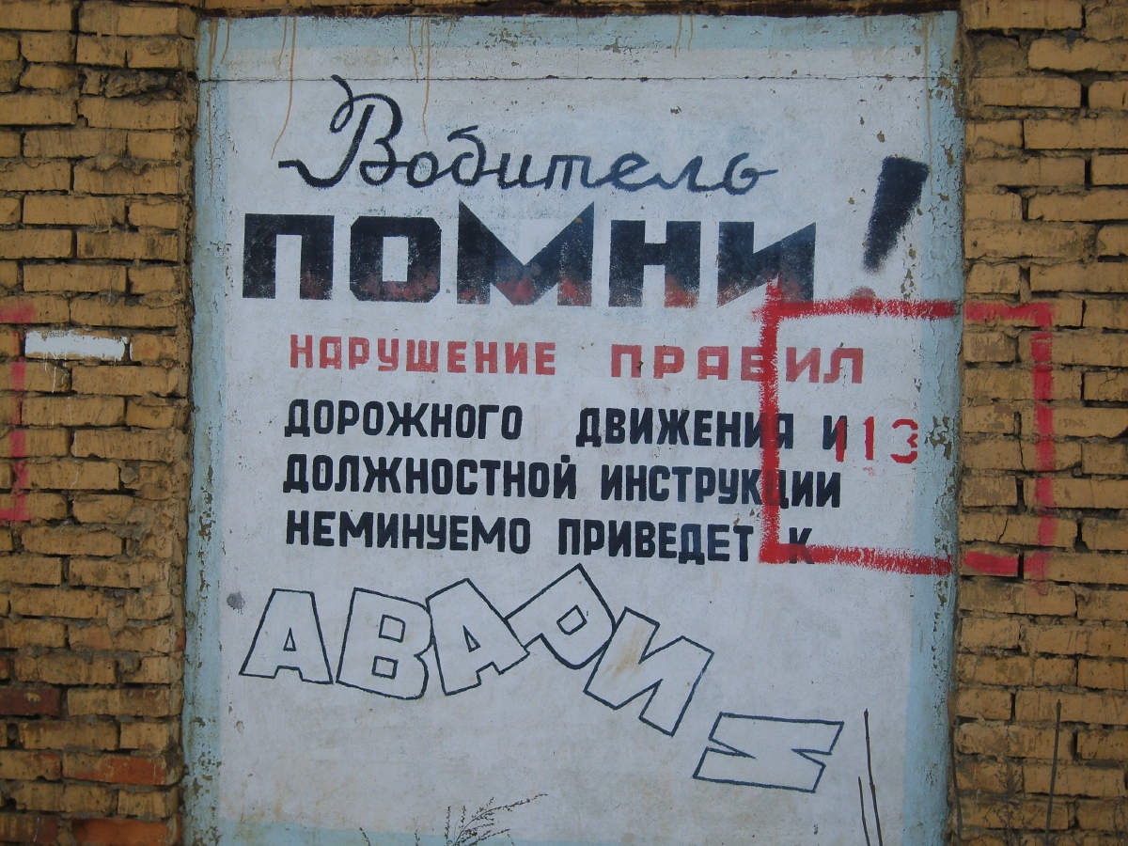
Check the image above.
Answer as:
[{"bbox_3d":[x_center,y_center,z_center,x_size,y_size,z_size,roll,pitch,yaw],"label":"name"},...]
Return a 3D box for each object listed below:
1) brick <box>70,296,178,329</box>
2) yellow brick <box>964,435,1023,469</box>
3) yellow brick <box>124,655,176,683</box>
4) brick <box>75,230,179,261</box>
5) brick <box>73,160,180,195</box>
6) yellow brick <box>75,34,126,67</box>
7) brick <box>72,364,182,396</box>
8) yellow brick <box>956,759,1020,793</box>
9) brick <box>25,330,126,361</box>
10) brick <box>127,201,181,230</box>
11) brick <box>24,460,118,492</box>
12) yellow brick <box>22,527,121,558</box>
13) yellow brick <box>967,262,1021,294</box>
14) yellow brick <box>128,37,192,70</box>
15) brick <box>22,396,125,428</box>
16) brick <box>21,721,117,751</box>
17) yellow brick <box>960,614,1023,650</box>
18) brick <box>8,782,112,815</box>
[{"bbox_3d":[-1.016,-0.262,5.534,0.255,0.067,0.120,1,2,10],"label":"brick"},{"bbox_3d":[0.948,0.065,5.192,0.130,0.065,0.120,1,1,9],"label":"yellow brick"},{"bbox_3d":[-0.967,0.583,5.644,0.120,0.065,0.210,1,1,10],"label":"yellow brick"},{"bbox_3d":[-1.018,-0.417,5.585,0.250,0.065,0.120,1,1,10],"label":"brick"},{"bbox_3d":[-1.008,-0.572,5.528,0.250,0.065,0.120,1,1,11],"label":"brick"},{"bbox_3d":[-1.060,-0.870,5.568,0.123,0.068,0.205,1,2,10],"label":"yellow brick"},{"bbox_3d":[-1.010,-0.098,5.503,0.253,0.066,0.120,1,0,8],"label":"brick"},{"bbox_3d":[0.949,0.767,5.216,0.120,0.065,0.250,1,1,11],"label":"yellow brick"},{"bbox_3d":[-1.135,-0.184,5.557,0.249,0.068,0.120,1,2,10],"label":"brick"},{"bbox_3d":[-0.936,-0.486,5.557,0.122,0.067,0.205,1,2,10],"label":"brick"},{"bbox_3d":[-1.157,0.123,5.621,0.250,0.065,0.120,1,1,10],"label":"brick"},{"bbox_3d":[-1.139,0.278,5.536,0.250,0.065,0.120,1,1,9],"label":"yellow brick"},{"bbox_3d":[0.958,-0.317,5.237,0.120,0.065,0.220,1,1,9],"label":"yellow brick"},{"bbox_3d":[-0.928,-0.861,5.573,0.120,0.065,0.250,1,1,11],"label":"yellow brick"},{"bbox_3d":[-1.135,-0.028,5.532,0.250,0.065,0.120,1,1,9],"label":"brick"},{"bbox_3d":[-1.167,0.743,5.637,0.250,0.065,0.120,1,1,10],"label":"brick"},{"bbox_3d":[0.954,0.459,5.248,0.126,0.068,0.205,1,2,10],"label":"yellow brick"},{"bbox_3d":[-1.162,0.874,5.521,0.247,0.066,0.120,1,0,8],"label":"brick"}]

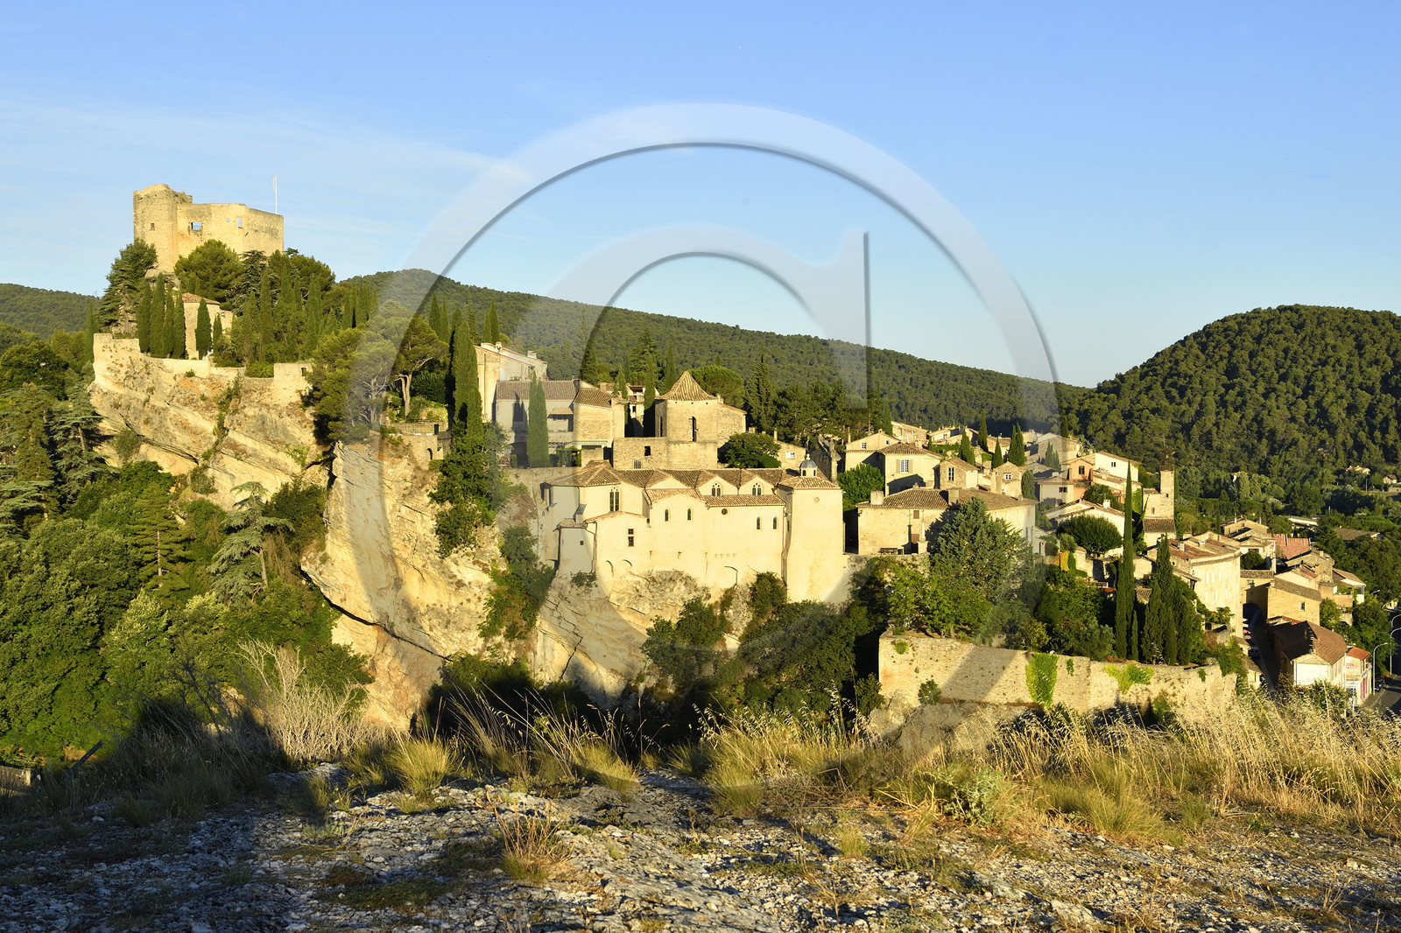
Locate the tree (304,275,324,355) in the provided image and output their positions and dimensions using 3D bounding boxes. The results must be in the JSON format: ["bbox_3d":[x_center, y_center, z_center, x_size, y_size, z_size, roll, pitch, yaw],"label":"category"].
[{"bbox_3d":[-58.230,-22.720,281.000,2.900,12.400,2.900,-1,3,-12],"label":"tree"}]

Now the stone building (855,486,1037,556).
[{"bbox_3d":[28.300,6.200,215.000,16.500,7.400,12.500,1,2,27],"label":"stone building"}]

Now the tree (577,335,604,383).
[{"bbox_3d":[-15.400,-13.500,262.000,3.200,10.000,3.200,0,1,0],"label":"tree"}]

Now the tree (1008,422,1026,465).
[{"bbox_3d":[52.260,-3.510,308.000,2.700,7.400,2.700,0,0,0],"label":"tree"}]

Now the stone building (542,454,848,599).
[{"bbox_3d":[-1.100,6.400,205.000,31.000,15.000,14.500,0,1,-10],"label":"stone building"}]

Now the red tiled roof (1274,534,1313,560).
[{"bbox_3d":[109.700,14.900,345.000,6.600,4.000,7.500,0,1,15],"label":"red tiled roof"}]

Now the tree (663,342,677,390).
[{"bbox_3d":[-4.530,-12.930,276.000,2.400,11.000,2.400,0,3,-1],"label":"tree"}]

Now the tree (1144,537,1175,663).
[{"bbox_3d":[56.000,16.360,228.000,3.900,15.500,3.900,1,3,14],"label":"tree"}]

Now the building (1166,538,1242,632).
[{"bbox_3d":[83.630,19.580,311.000,6.500,16.000,20.000,0,0,34],"label":"building"}]

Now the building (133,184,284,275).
[{"bbox_3d":[-88.080,-42.420,335.000,20.500,14.800,15.500,0,0,15],"label":"building"}]

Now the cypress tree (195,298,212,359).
[{"bbox_3d":[-75.310,-20.890,283.000,2.500,9.400,2.500,-1,3,-15],"label":"cypress tree"}]

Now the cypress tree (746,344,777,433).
[{"bbox_3d":[8.770,-11.020,270.000,4.200,13.290,4.200,0,0,0],"label":"cypress tree"}]

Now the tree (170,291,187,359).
[{"bbox_3d":[-77.440,-20.990,277.000,2.350,10.220,2.350,0,0,0],"label":"tree"}]

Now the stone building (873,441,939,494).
[{"bbox_3d":[28.370,0.570,256.000,7.400,7.700,8.000,0,0,-7],"label":"stone building"}]

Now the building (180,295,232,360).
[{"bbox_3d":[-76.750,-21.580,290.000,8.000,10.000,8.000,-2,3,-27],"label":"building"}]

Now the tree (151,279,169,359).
[{"bbox_3d":[-80.200,-21.720,277.000,2.600,11.680,2.600,0,0,0],"label":"tree"}]

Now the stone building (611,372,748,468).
[{"bbox_3d":[-2.910,-5.390,242.000,15.800,13.500,12.000,-1,3,-12],"label":"stone building"}]

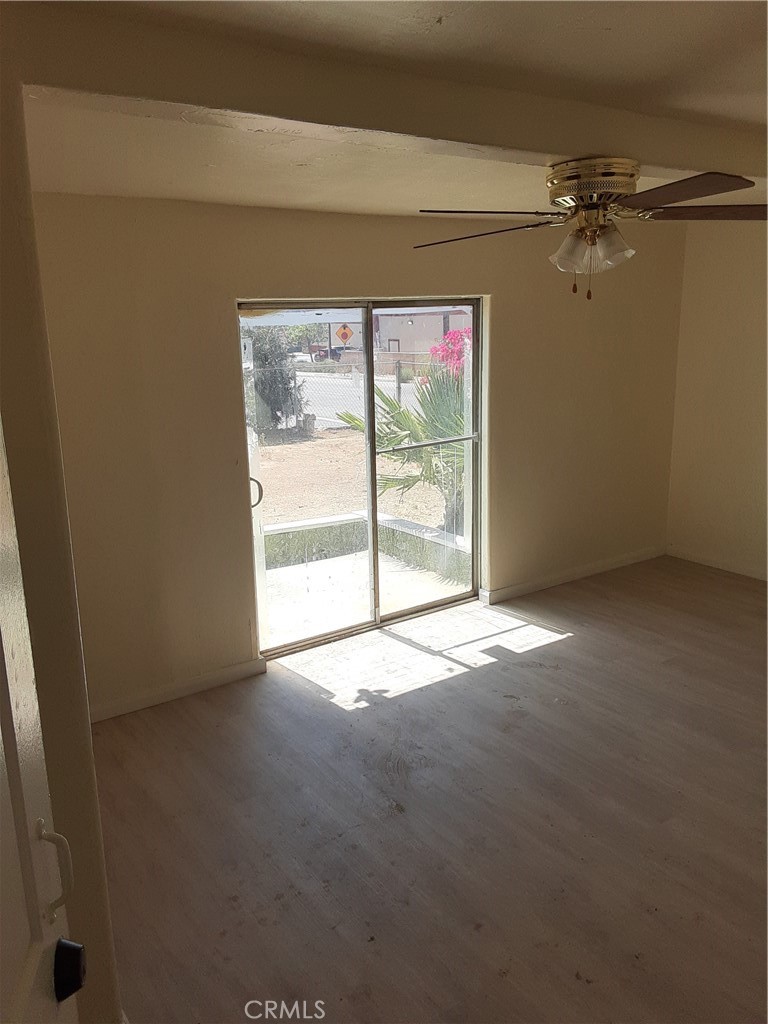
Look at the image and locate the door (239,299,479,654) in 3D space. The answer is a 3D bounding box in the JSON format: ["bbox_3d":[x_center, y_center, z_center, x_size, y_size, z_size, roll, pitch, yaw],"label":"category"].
[{"bbox_3d":[-0.076,-0.233,4.616,1.607,1.918,0.090,-11,17,-33],"label":"door"}]

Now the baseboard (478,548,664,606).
[{"bbox_3d":[1.418,0.428,5.685,1.831,0.088,0.025,-11,17,-33],"label":"baseboard"}]

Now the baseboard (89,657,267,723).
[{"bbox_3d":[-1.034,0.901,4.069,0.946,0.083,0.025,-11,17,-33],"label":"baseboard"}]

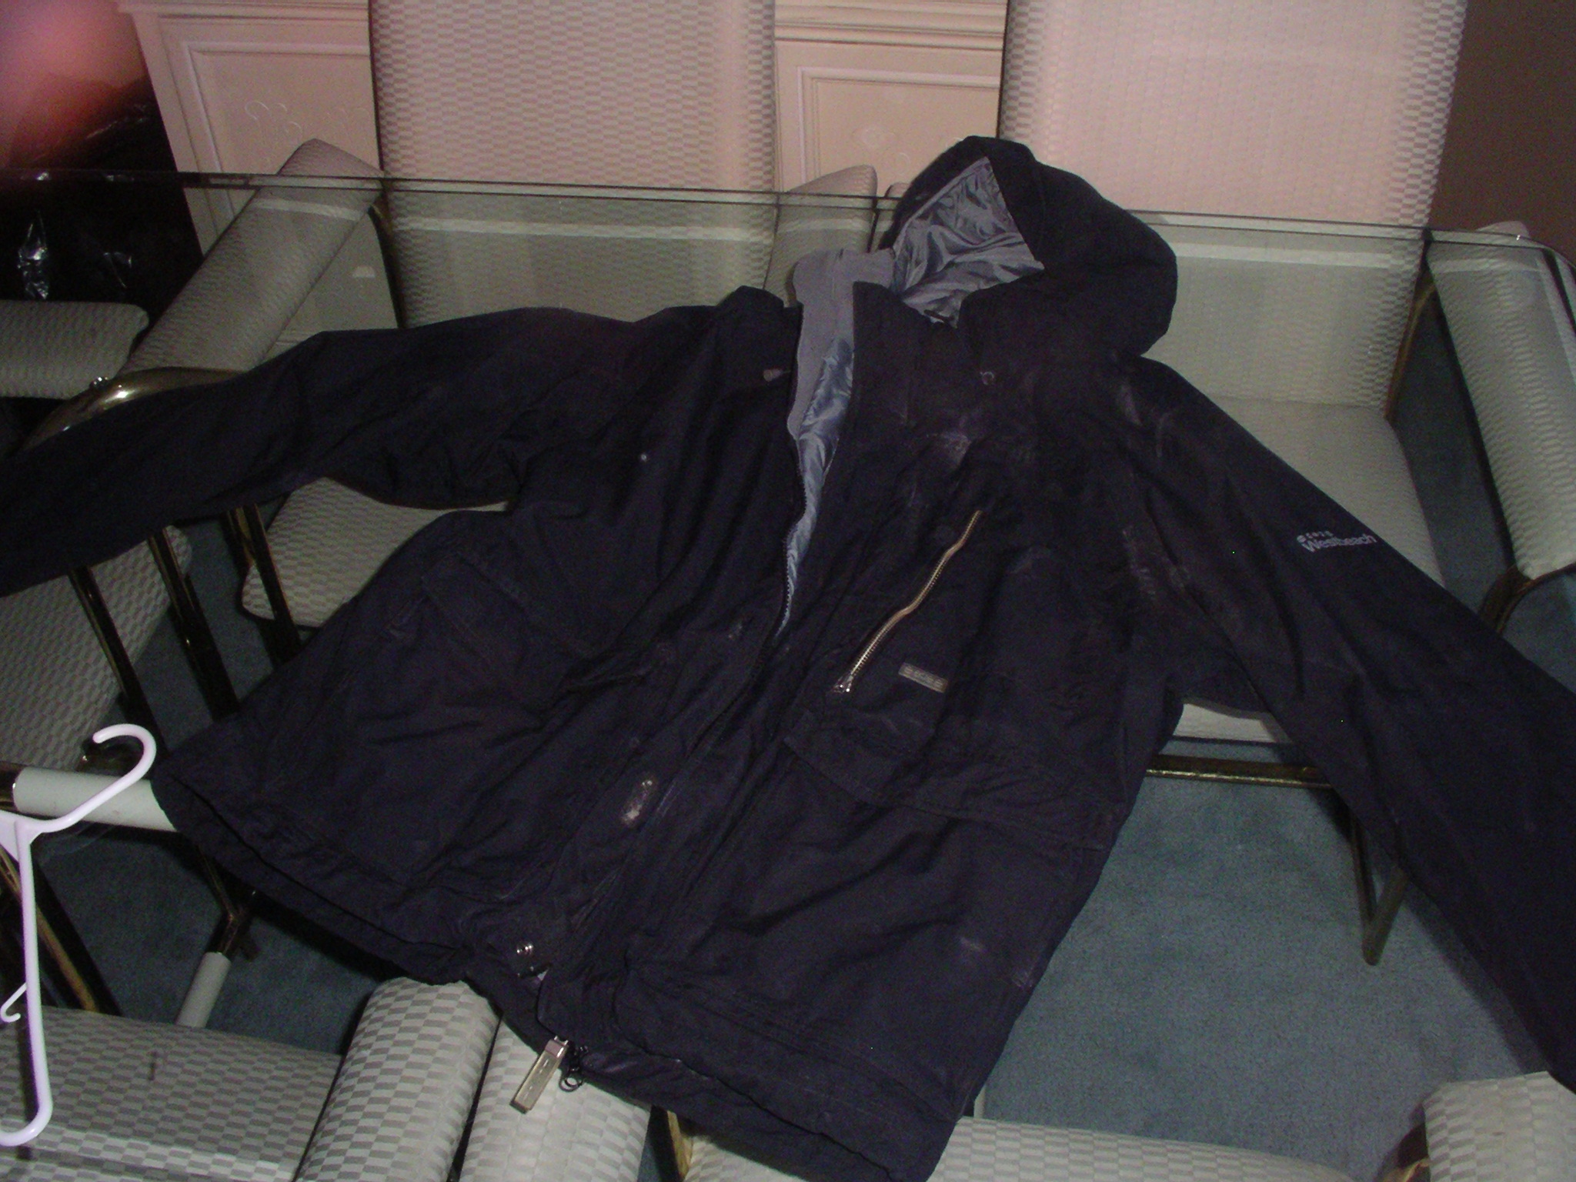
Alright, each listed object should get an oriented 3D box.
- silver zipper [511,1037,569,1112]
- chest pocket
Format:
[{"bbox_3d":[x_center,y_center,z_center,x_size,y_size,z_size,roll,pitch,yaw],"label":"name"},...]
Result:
[{"bbox_3d":[-0.130,0.255,0.889,0.011,0.005,0.045,17,53,22],"label":"silver zipper"},{"bbox_3d":[0.140,0.045,1.075,0.205,0.042,0.238,13,42,18],"label":"chest pocket"}]

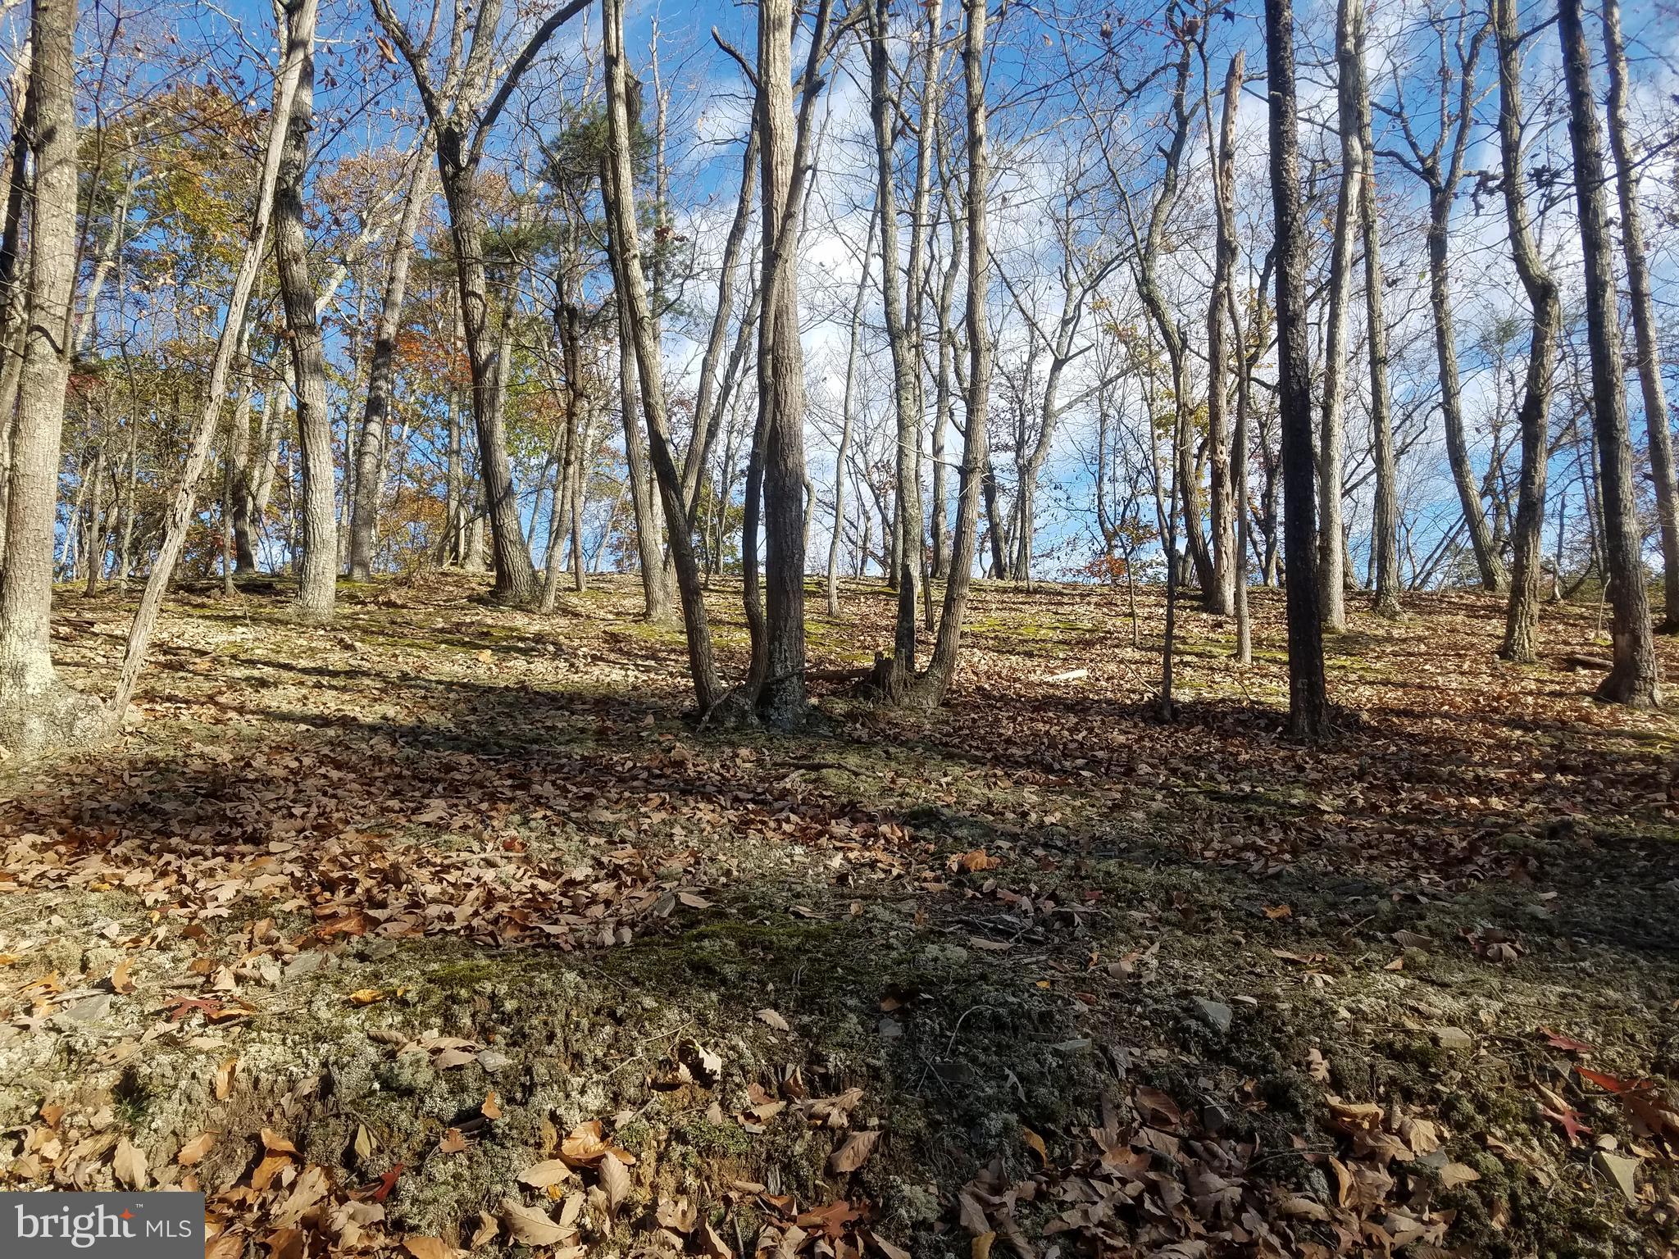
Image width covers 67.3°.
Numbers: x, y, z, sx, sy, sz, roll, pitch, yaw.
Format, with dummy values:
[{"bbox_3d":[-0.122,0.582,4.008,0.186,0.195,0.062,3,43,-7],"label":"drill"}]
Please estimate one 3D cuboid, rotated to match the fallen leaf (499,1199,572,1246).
[{"bbox_3d":[-0.556,1.073,2.300,0.158,0.025,0.063,10,30,18],"label":"fallen leaf"}]

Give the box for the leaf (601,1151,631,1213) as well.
[{"bbox_3d":[-0.443,1.093,2.500,0.056,0.115,0.025,-9,-39,-15],"label":"leaf"}]

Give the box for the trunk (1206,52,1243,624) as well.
[{"bbox_3d":[5.305,-4.096,17.256,0.359,7.880,0.341,2,-4,0],"label":"trunk"}]

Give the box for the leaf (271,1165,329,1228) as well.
[{"bbox_3d":[-0.985,1.035,2.301,0.054,0.022,0.119,16,39,20],"label":"leaf"}]

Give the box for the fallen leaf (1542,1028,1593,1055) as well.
[{"bbox_3d":[1.645,0.926,2.850,0.055,0.025,0.101,-13,19,-41],"label":"fallen leaf"}]

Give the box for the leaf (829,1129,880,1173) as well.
[{"bbox_3d":[0.033,0.992,2.400,0.118,0.020,0.053,-27,48,-27],"label":"leaf"}]

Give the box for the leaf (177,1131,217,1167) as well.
[{"bbox_3d":[-1.352,1.091,2.650,0.050,0.025,0.092,35,47,19],"label":"leaf"}]

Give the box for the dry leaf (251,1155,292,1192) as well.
[{"bbox_3d":[-1.070,1.027,2.380,0.042,0.022,0.077,25,43,30],"label":"dry leaf"}]

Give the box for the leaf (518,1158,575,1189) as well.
[{"bbox_3d":[-0.560,1.041,2.400,0.103,0.022,0.052,-2,28,-4],"label":"leaf"}]

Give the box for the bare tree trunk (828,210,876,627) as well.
[{"bbox_3d":[0.208,-2.997,17.183,0.232,5.656,0.197,5,-4,0],"label":"bare tree trunk"}]

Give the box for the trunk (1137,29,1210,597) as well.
[{"bbox_3d":[4.196,-3.985,15.849,0.910,7.278,0.700,0,-5,0],"label":"trunk"}]

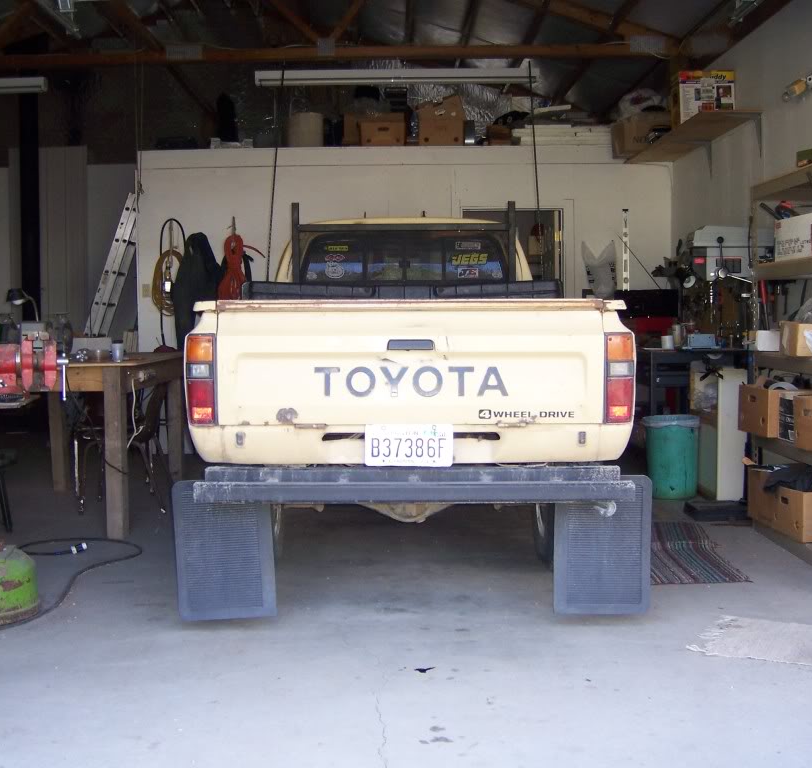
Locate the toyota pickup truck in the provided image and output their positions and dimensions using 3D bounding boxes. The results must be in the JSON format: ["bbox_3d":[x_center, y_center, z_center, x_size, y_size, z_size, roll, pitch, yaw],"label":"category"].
[{"bbox_3d":[-0.003,-0.087,5.833,1.700,1.780,4.650,0,4,0],"label":"toyota pickup truck"}]

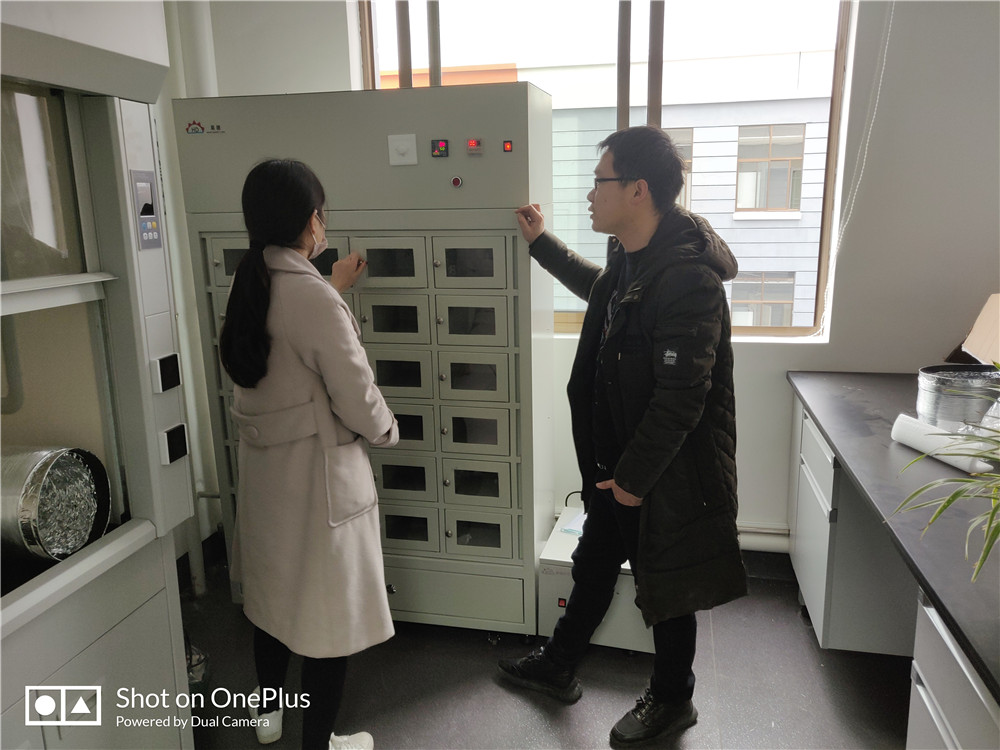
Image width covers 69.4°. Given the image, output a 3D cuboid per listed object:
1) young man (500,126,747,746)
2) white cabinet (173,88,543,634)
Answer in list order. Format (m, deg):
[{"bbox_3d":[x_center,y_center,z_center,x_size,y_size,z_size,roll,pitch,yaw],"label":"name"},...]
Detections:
[{"bbox_3d":[0.347,0.189,2.055,0.670,1.690,0.550,-4,14,-9],"label":"young man"},{"bbox_3d":[-0.413,-0.035,2.607,1.153,1.800,0.450,2,14,12],"label":"white cabinet"}]

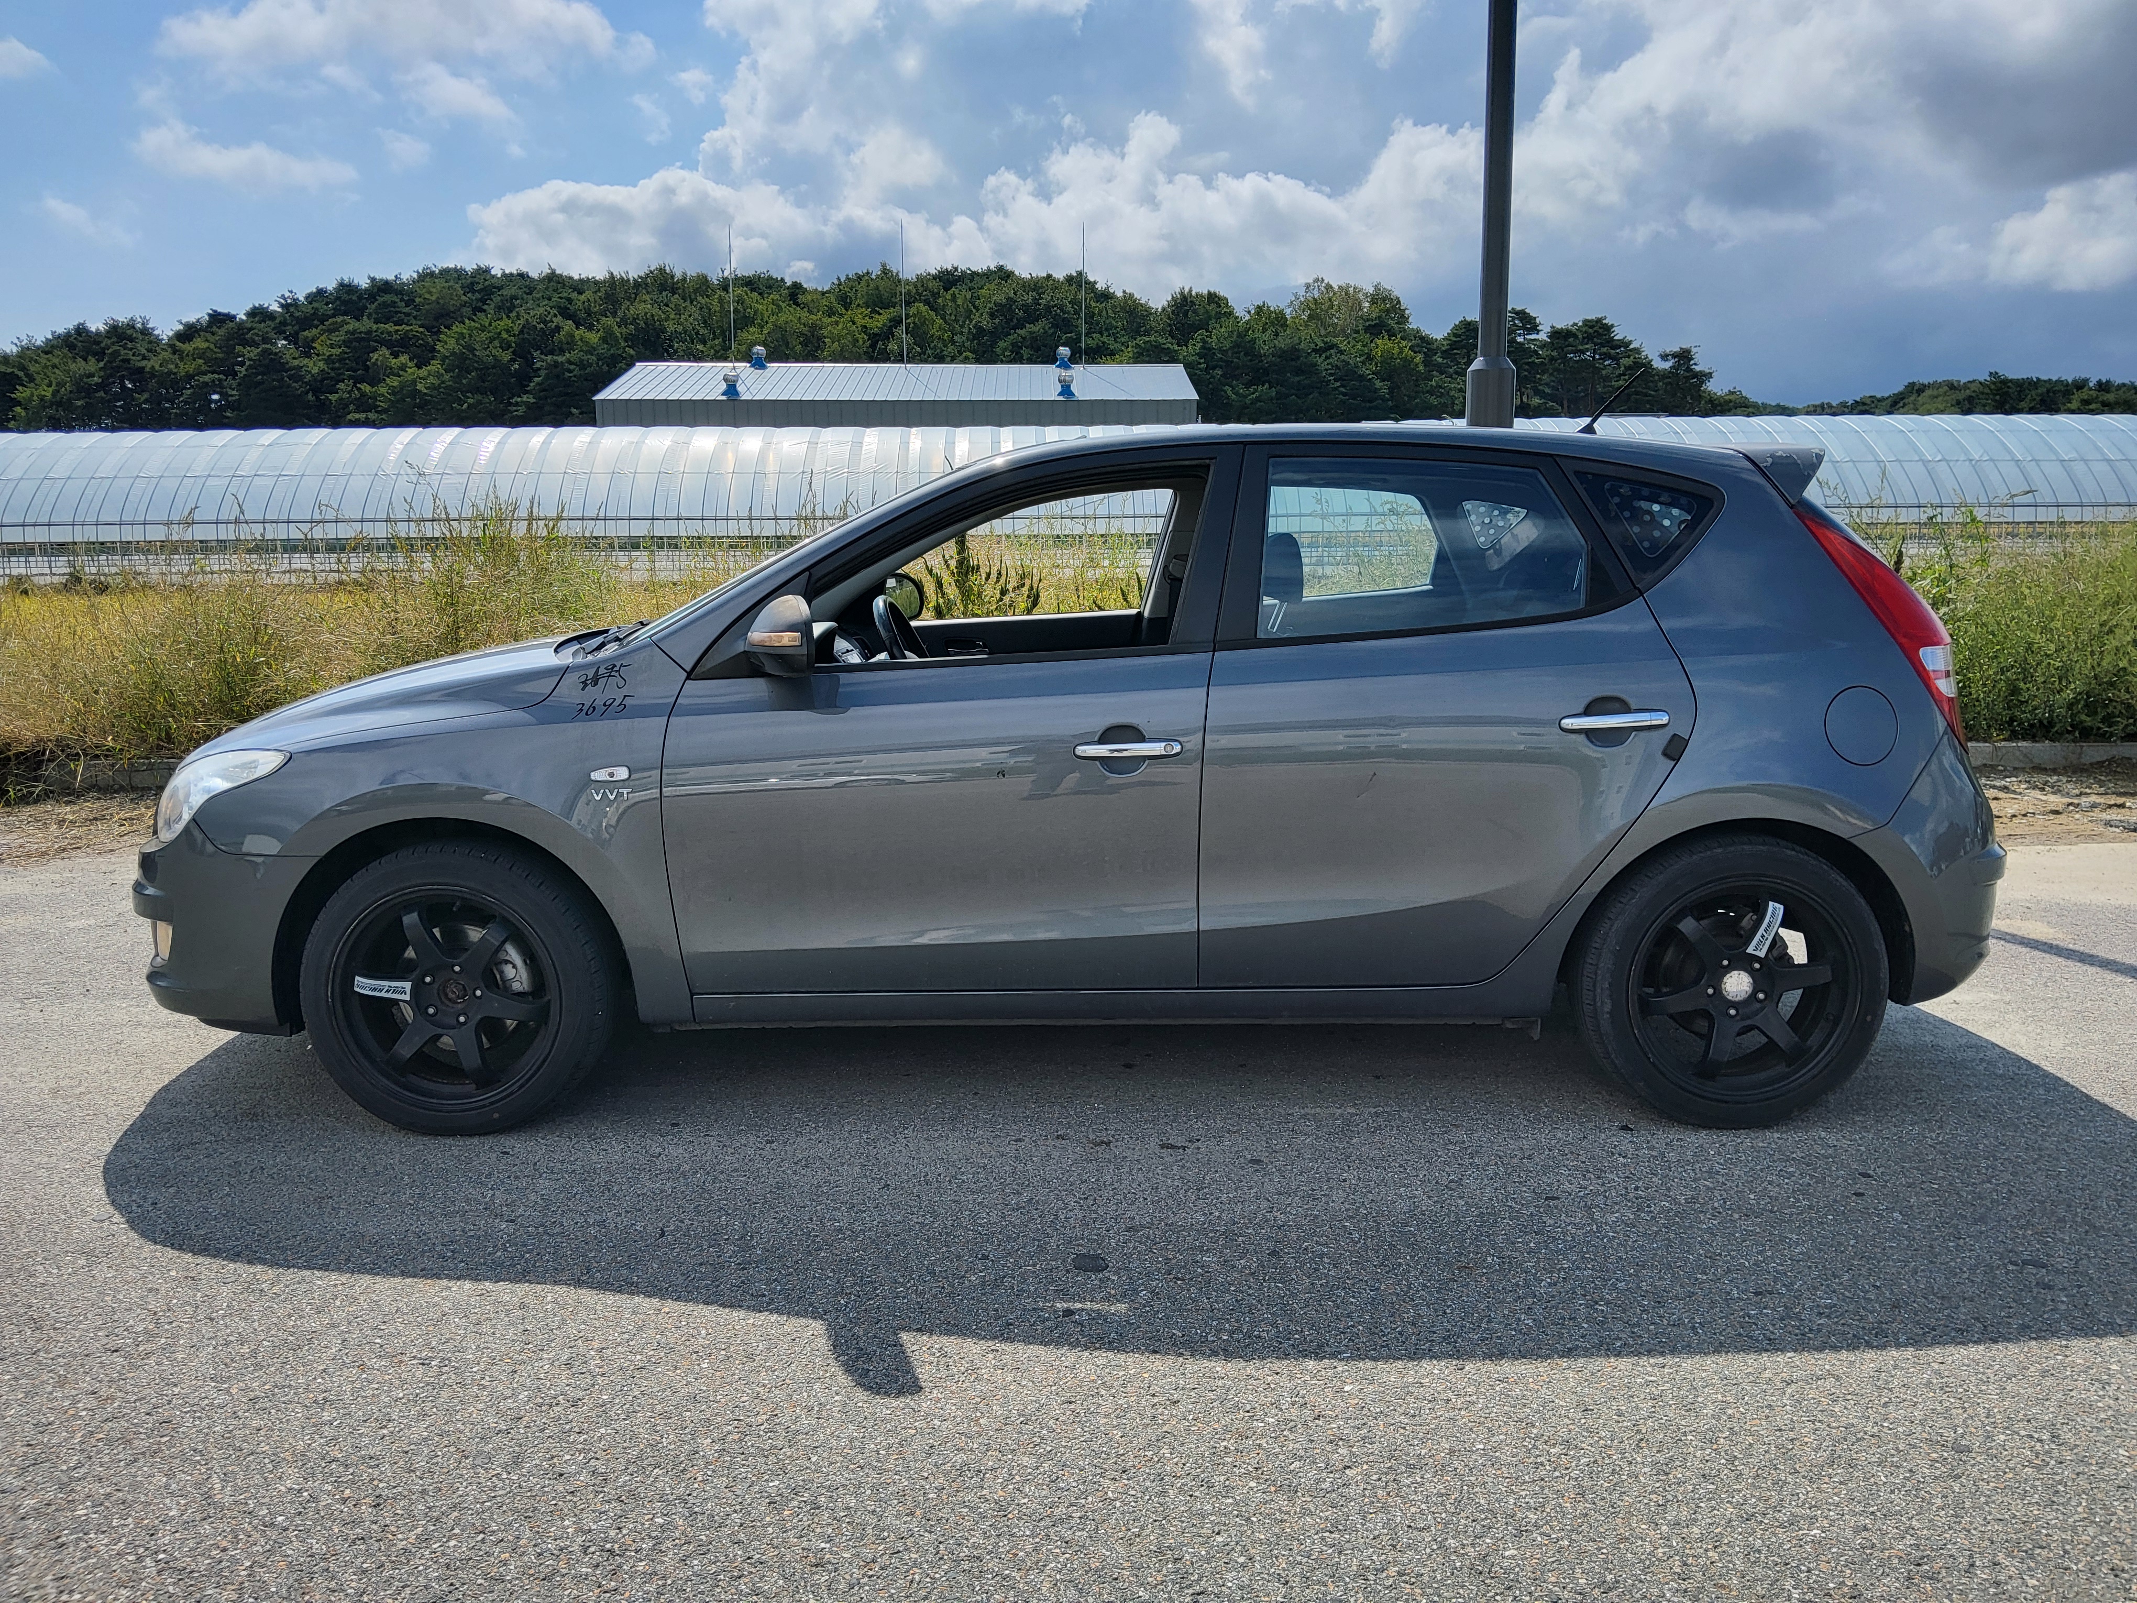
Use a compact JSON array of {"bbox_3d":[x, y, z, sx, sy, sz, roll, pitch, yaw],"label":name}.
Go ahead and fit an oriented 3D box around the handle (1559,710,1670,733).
[{"bbox_3d":[1.075,-0.155,3.165,0.218,0.042,0.050,-3,10,2],"label":"handle"}]

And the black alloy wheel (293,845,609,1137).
[{"bbox_3d":[-1.277,0.385,3.412,0.614,0.614,0.215,0,10,1],"label":"black alloy wheel"}]

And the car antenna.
[{"bbox_3d":[1.323,-0.974,3.905,0.165,0.172,0.030,0,10,1],"label":"car antenna"}]

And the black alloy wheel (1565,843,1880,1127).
[{"bbox_3d":[1.372,0.364,3.349,0.614,0.614,0.215,0,10,1],"label":"black alloy wheel"}]

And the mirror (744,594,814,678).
[{"bbox_3d":[-0.558,-0.321,3.130,0.138,0.163,0.230,0,10,1],"label":"mirror"}]

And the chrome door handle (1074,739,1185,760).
[{"bbox_3d":[0.122,-0.103,3.195,0.224,0.042,0.050,-3,10,2],"label":"chrome door handle"}]

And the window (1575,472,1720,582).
[{"bbox_3d":[1.188,-0.570,3.303,0.295,0.245,0.045,-1,-17,-4],"label":"window"}]

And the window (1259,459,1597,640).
[{"bbox_3d":[0.726,-0.520,3.280,0.690,0.415,0.050,-1,-16,-1],"label":"window"}]

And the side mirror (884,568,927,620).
[{"bbox_3d":[-0.518,-0.629,4.934,0.138,0.163,0.230,0,10,1],"label":"side mirror"}]

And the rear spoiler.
[{"bbox_3d":[1.556,-0.795,3.931,0.270,0.152,1.130,0,10,1],"label":"rear spoiler"}]

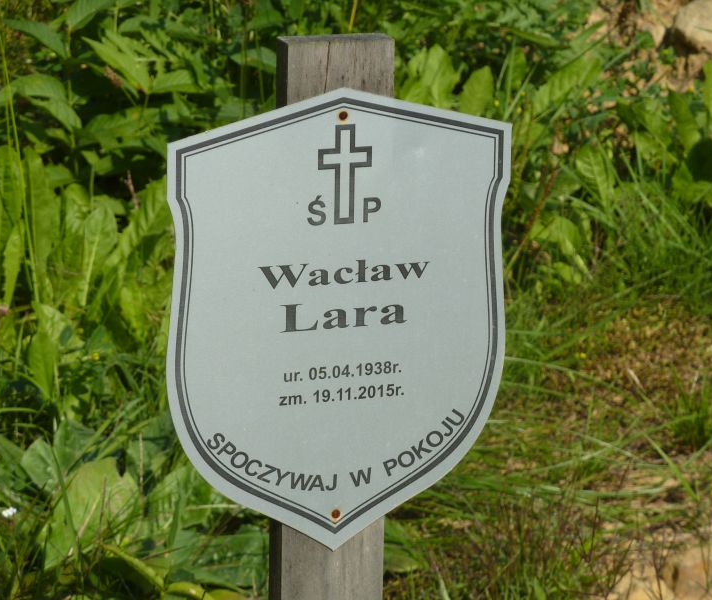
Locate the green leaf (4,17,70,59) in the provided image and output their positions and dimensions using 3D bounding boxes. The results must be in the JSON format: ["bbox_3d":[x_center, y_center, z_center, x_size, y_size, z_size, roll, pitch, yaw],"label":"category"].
[{"bbox_3d":[-0.291,-0.238,4.120,0.058,0.029,0.040,1,12,0],"label":"green leaf"}]

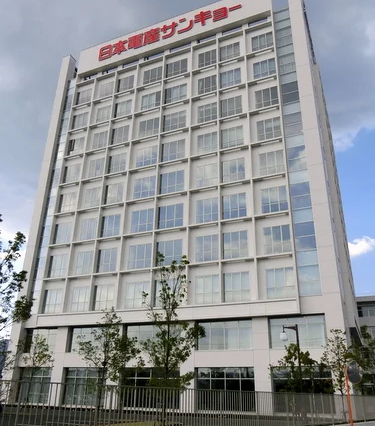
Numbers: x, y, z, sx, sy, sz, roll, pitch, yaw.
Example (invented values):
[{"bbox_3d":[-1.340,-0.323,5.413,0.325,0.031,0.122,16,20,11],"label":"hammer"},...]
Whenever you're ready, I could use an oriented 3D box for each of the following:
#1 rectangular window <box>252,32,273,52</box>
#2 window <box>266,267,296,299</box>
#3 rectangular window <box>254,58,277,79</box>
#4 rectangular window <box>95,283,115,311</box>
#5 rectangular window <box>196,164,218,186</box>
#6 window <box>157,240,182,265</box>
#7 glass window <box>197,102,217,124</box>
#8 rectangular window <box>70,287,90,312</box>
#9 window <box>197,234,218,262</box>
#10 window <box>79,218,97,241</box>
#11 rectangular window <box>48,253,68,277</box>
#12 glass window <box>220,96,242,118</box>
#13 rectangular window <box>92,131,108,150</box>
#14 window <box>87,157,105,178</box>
[{"bbox_3d":[8.889,-20.094,42.661,2.390,2.450,0.150,-8,-25,21],"label":"rectangular window"},{"bbox_3d":[8.162,6.181,31.699,2.390,2.570,0.150,-8,-25,21],"label":"window"},{"bbox_3d":[8.854,-16.407,41.417,2.500,2.630,0.200,-9,-25,22],"label":"rectangular window"},{"bbox_3d":[-8.986,9.054,38.729,2.510,2.650,0.200,-9,-25,22],"label":"rectangular window"},{"bbox_3d":[2.172,-3.786,37.421,2.510,2.470,0.200,-8,-24,22],"label":"rectangular window"},{"bbox_3d":[-1.872,3.882,35.732,2.903,2.528,0.150,-9,-25,22],"label":"window"},{"bbox_3d":[2.421,-11.638,42.364,2.520,2.690,0.200,-9,-25,22],"label":"glass window"},{"bbox_3d":[-11.184,8.857,37.948,2.409,2.528,0.150,-9,-25,22],"label":"rectangular window"},{"bbox_3d":[1.997,3.524,35.595,2.400,2.560,0.150,-8,-25,21],"label":"window"},{"bbox_3d":[-11.046,1.691,40.966,2.409,2.528,0.150,-9,-25,22],"label":"window"},{"bbox_3d":[-14.722,6.101,41.191,2.630,2.570,0.200,-8,-24,22],"label":"rectangular window"},{"bbox_3d":[4.692,-11.584,39.316,2.409,2.528,0.150,-9,-25,22],"label":"glass window"},{"bbox_3d":[-11.482,-9.558,47.984,2.510,2.740,0.200,-9,-25,22],"label":"rectangular window"},{"bbox_3d":[-10.906,-5.587,44.031,2.409,2.528,0.150,-9,-25,22],"label":"window"}]

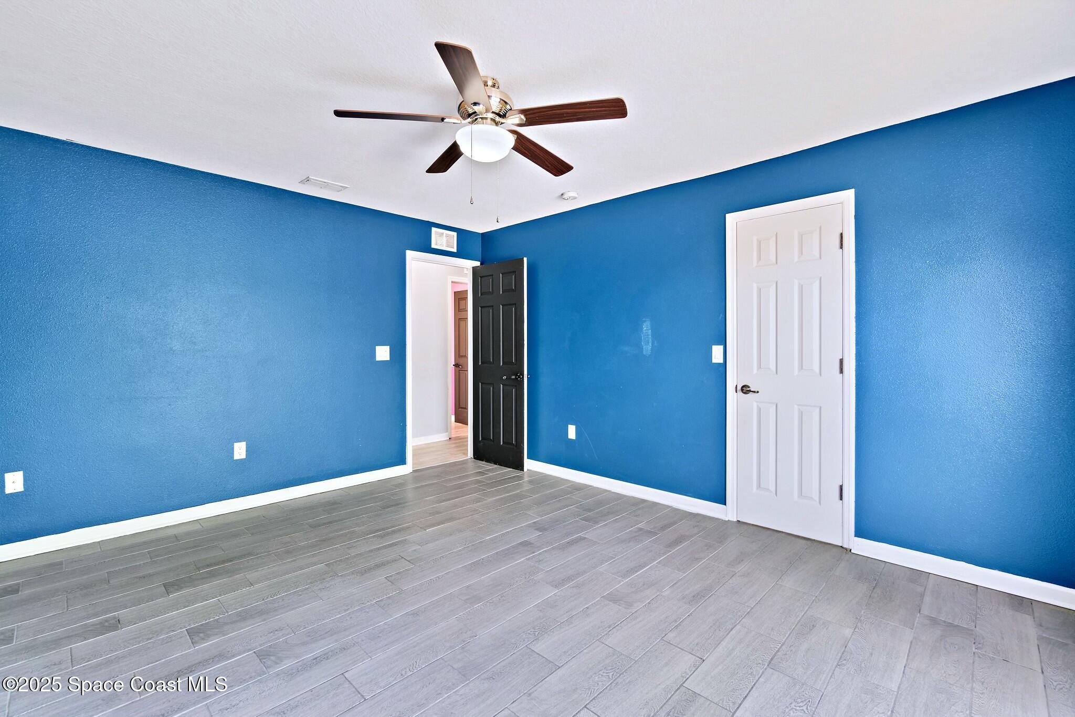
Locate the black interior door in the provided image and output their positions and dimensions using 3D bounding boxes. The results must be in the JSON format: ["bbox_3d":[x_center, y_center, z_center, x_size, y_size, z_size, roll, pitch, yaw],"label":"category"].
[{"bbox_3d":[-0.403,0.056,4.603,0.762,2.071,0.050,1,1,42],"label":"black interior door"}]

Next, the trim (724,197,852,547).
[{"bbox_3d":[1.616,0.072,2.919,0.748,2.166,0.060,1,1,43],"label":"trim"}]

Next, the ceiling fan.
[{"bbox_3d":[-0.244,-1.121,2.130,1.310,0.385,1.290,0,1,0],"label":"ceiling fan"}]

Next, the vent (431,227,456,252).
[{"bbox_3d":[-0.958,-1.222,4.630,0.301,0.208,0.025,-1,1,-45],"label":"vent"}]

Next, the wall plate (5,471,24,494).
[{"bbox_3d":[-3.024,0.718,2.590,0.069,0.115,0.012,-1,1,-45],"label":"wall plate"}]

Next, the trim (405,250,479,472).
[{"bbox_3d":[-0.976,0.030,4.669,0.896,2.166,0.120,-1,1,-45],"label":"trim"}]

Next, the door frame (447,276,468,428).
[{"bbox_3d":[-0.922,-0.010,6.247,0.800,2.162,0.100,-1,1,-45],"label":"door frame"}]

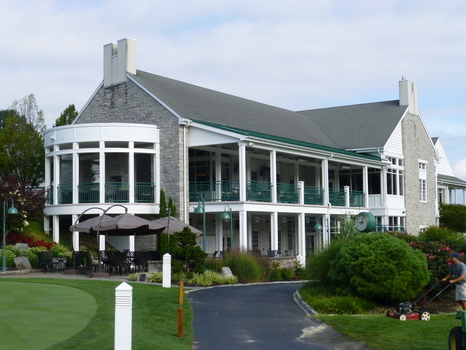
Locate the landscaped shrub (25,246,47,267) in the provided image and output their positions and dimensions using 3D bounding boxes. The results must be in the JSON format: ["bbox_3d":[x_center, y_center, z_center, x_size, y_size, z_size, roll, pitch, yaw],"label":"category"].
[{"bbox_3d":[-9.043,3.754,33.300,1.020,0.950,1.000,0,-4,0],"label":"landscaped shrub"}]

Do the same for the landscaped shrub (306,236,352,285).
[{"bbox_3d":[3.821,3.350,28.500,1.900,1.900,1.800,0,-4,0],"label":"landscaped shrub"}]

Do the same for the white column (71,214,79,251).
[{"bbox_3d":[-8.306,3.160,38.500,0.250,2.150,0.250,-2,-5,27],"label":"white column"}]

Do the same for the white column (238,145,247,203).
[{"bbox_3d":[0.548,-0.156,37.188,0.220,3.030,0.220,-3,-5,34],"label":"white column"}]

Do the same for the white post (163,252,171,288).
[{"bbox_3d":[-2.108,3.053,23.300,0.250,1.120,0.250,0,-4,-5],"label":"white post"}]

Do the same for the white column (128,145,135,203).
[{"bbox_3d":[-5.379,-0.090,38.632,0.240,3.241,0.240,1,-5,-22],"label":"white column"}]

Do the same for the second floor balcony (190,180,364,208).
[{"bbox_3d":[3.326,1.505,44.573,3.500,1.369,14.593,-4,-6,35],"label":"second floor balcony"}]

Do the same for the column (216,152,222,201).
[{"bbox_3d":[-0.773,0.122,41.096,0.220,2.800,0.220,-3,-5,34],"label":"column"}]

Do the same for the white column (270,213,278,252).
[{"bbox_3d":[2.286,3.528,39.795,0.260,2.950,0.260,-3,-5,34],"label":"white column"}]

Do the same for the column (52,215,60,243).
[{"bbox_3d":[-9.756,3.030,40.140,0.250,1.620,0.250,-3,-5,34],"label":"column"}]

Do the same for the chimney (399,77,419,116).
[{"bbox_3d":[13.117,-5.669,53.900,0.750,2.450,2.050,-3,-5,33],"label":"chimney"}]

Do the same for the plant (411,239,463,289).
[{"bbox_3d":[6.682,2.953,24.000,2.000,1.750,1.700,-1,-5,10],"label":"plant"}]

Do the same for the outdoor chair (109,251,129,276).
[{"bbox_3d":[-4.744,3.650,30.000,0.620,0.980,0.660,-2,-5,20],"label":"outdoor chair"}]

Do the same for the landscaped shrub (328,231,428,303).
[{"bbox_3d":[4.754,3.002,23.600,3.200,2.200,3.000,0,-4,0],"label":"landscaped shrub"}]

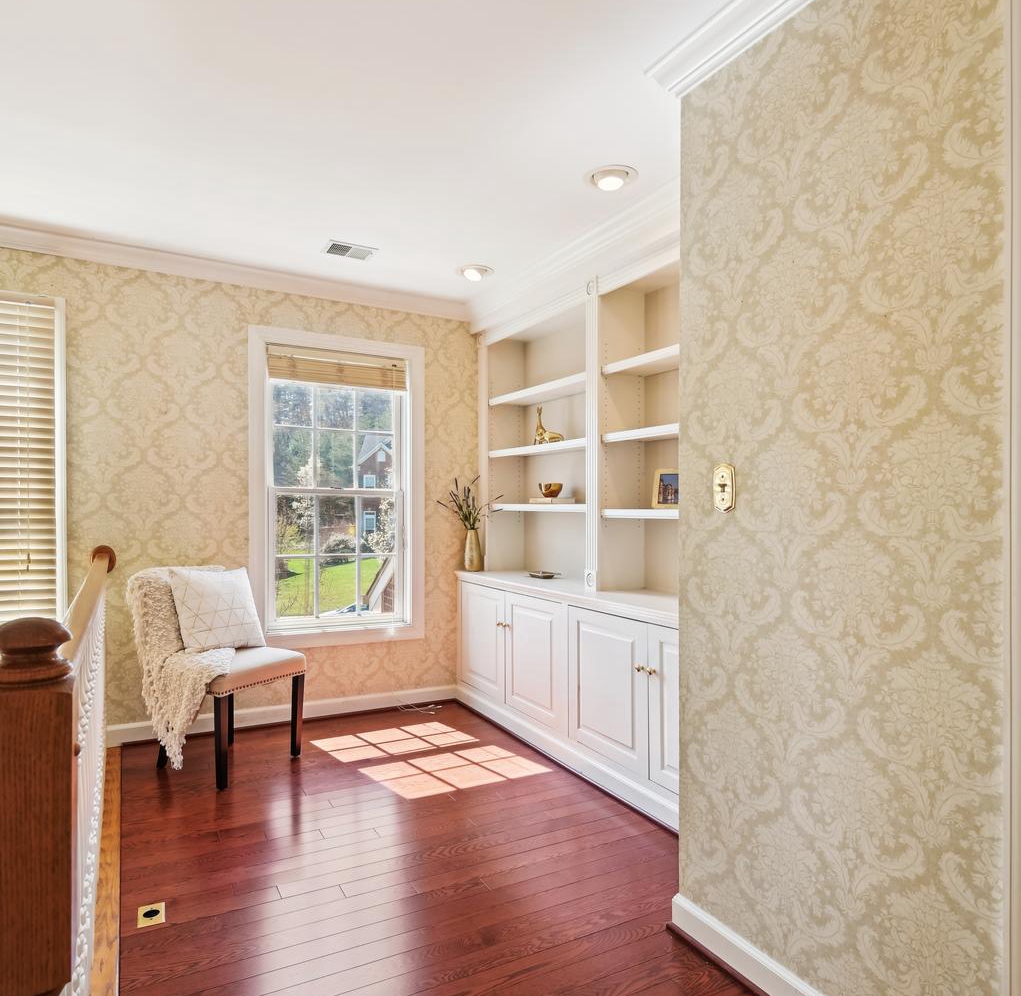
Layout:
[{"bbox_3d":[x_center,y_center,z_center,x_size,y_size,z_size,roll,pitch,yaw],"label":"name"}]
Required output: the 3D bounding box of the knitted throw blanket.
[{"bbox_3d":[-1.423,0.755,3.155,0.537,0.844,0.414,0,-1,28],"label":"knitted throw blanket"}]

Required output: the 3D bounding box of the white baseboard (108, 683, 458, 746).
[{"bbox_3d":[-1.164,1.184,3.785,1.838,0.095,0.020,1,-1,-27],"label":"white baseboard"}]

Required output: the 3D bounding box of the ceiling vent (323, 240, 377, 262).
[{"bbox_3d":[-0.790,-1.210,3.350,0.245,0.020,0.190,1,-1,-29],"label":"ceiling vent"}]

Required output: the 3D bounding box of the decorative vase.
[{"bbox_3d":[-0.233,0.326,4.237,0.106,0.263,0.106,0,-1,0],"label":"decorative vase"}]

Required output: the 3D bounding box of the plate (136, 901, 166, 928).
[{"bbox_3d":[-1.037,1.206,1.972,0.072,0.008,0.110,1,-1,-29],"label":"plate"}]

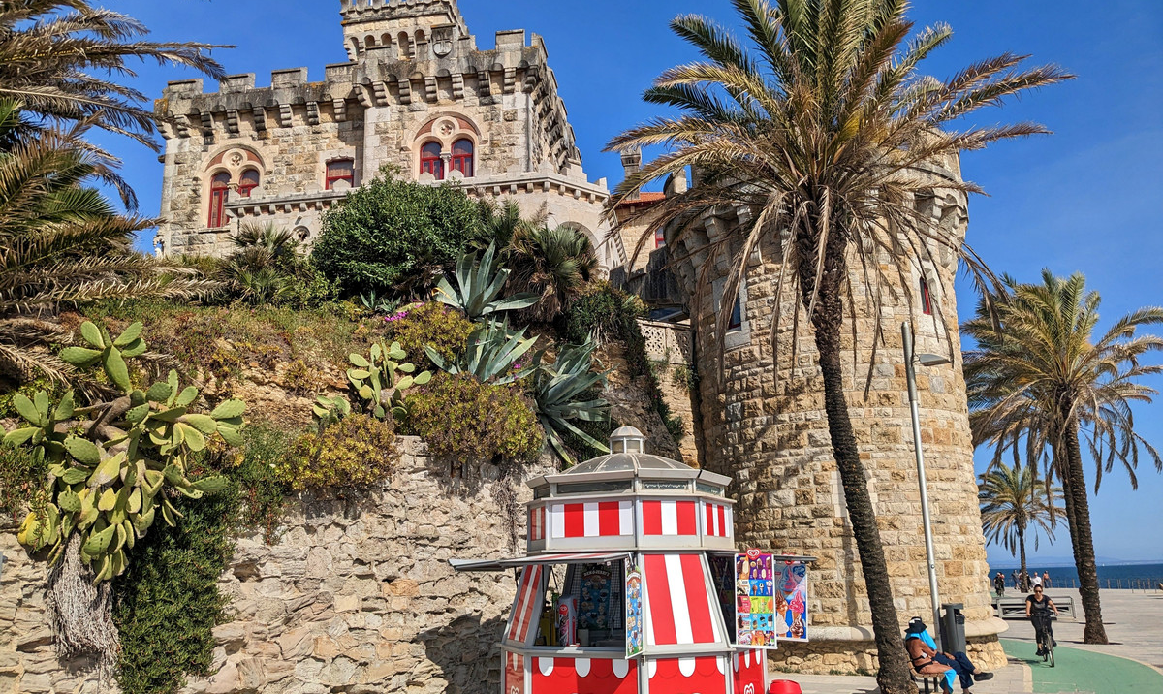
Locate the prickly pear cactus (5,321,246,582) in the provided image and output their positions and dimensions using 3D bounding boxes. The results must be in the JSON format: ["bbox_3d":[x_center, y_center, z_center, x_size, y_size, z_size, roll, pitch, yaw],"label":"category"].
[{"bbox_3d":[-4.796,1.075,9.702,2.300,2.700,1.500,8,-17,-32],"label":"prickly pear cactus"}]

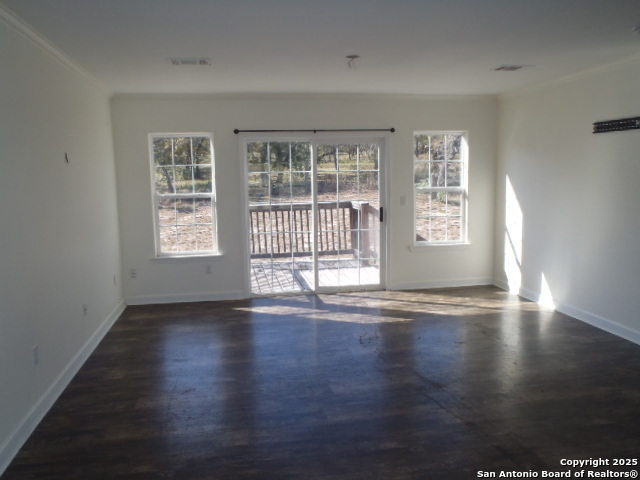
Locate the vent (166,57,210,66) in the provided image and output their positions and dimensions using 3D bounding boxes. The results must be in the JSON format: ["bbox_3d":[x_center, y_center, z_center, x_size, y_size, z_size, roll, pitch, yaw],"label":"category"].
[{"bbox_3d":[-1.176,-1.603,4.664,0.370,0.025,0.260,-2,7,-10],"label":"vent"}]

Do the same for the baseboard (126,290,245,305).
[{"bbox_3d":[-1.657,0.729,6.443,1.430,0.115,0.018,-2,7,-10],"label":"baseboard"}]

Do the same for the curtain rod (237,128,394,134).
[{"bbox_3d":[-0.036,-1.355,6.438,2.030,0.055,0.090,-2,7,-10],"label":"curtain rod"}]

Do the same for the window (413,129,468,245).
[{"bbox_3d":[1.616,-0.692,6.925,0.750,1.480,0.100,-2,7,-10],"label":"window"}]

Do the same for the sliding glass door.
[{"bbox_3d":[-0.029,-0.280,6.655,1.800,2.010,0.120,-2,7,-10],"label":"sliding glass door"}]

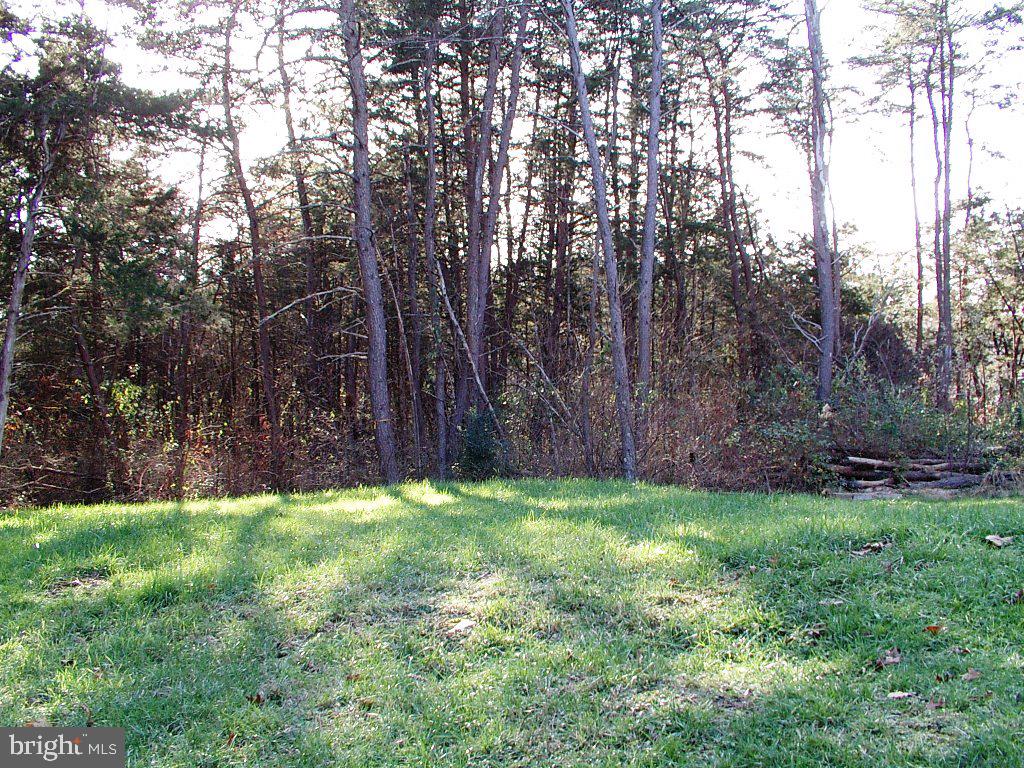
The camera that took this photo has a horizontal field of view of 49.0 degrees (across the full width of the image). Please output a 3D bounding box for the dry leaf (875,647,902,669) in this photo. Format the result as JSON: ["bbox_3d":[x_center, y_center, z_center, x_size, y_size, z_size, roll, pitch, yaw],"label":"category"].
[{"bbox_3d":[1.943,1.411,5.800,0.145,0.060,0.130,0,0,0],"label":"dry leaf"}]

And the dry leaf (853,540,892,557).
[{"bbox_3d":[2.854,1.302,8.900,0.310,0.060,0.200,0,0,0],"label":"dry leaf"}]

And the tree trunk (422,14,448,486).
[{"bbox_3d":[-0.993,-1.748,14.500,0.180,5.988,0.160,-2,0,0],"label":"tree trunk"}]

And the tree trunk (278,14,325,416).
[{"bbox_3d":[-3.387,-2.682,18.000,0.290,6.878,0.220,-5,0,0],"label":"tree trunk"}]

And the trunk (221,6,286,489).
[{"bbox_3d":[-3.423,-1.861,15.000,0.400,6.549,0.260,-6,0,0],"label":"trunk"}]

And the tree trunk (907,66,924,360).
[{"bbox_3d":[8.256,-3.427,23.000,0.180,6.551,0.140,-2,0,0],"label":"tree trunk"}]

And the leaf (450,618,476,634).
[{"bbox_3d":[-0.280,1.402,6.500,0.150,0.050,0.130,0,0,0],"label":"leaf"}]

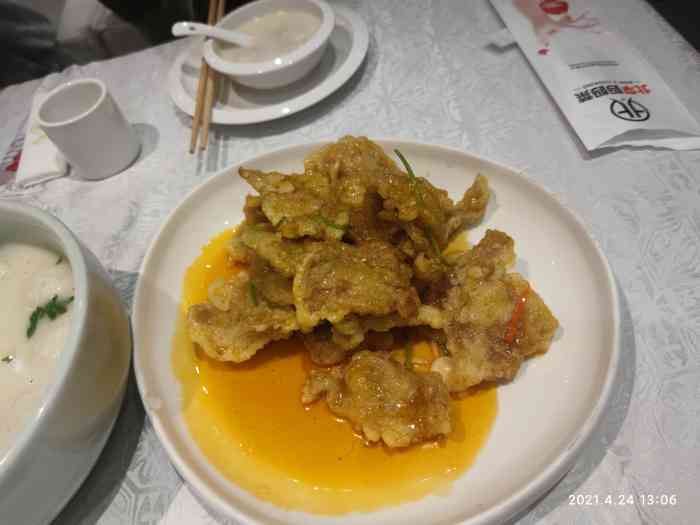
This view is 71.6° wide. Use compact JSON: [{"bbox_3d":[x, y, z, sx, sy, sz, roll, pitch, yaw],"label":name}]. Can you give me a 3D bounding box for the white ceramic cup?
[{"bbox_3d":[-0.226,-0.116,0.424,0.062,0.059,0.062,-1,55,11],"label":"white ceramic cup"}]

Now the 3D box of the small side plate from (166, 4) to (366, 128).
[{"bbox_3d":[-0.076,-0.191,0.469,0.196,0.022,0.196,-6,55,8],"label":"small side plate"}]

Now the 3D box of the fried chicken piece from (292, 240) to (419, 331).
[{"bbox_3d":[0.003,0.014,0.279,0.067,0.025,0.048,-1,55,11],"label":"fried chicken piece"}]

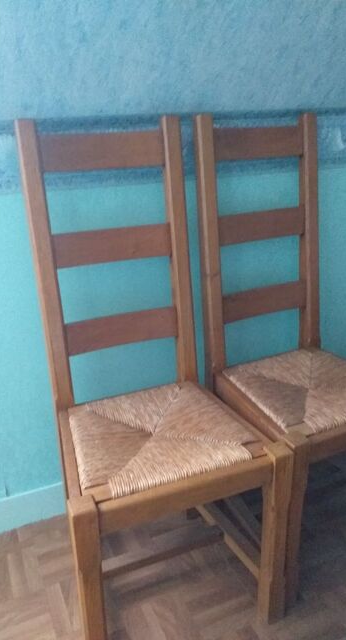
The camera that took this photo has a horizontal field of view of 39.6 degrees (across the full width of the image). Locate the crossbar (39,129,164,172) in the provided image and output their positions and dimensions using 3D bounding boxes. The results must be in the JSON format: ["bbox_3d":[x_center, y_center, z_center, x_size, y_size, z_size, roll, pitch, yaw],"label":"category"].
[{"bbox_3d":[-0.164,-0.398,1.137,0.293,0.081,0.029,-9,14,-19],"label":"crossbar"}]

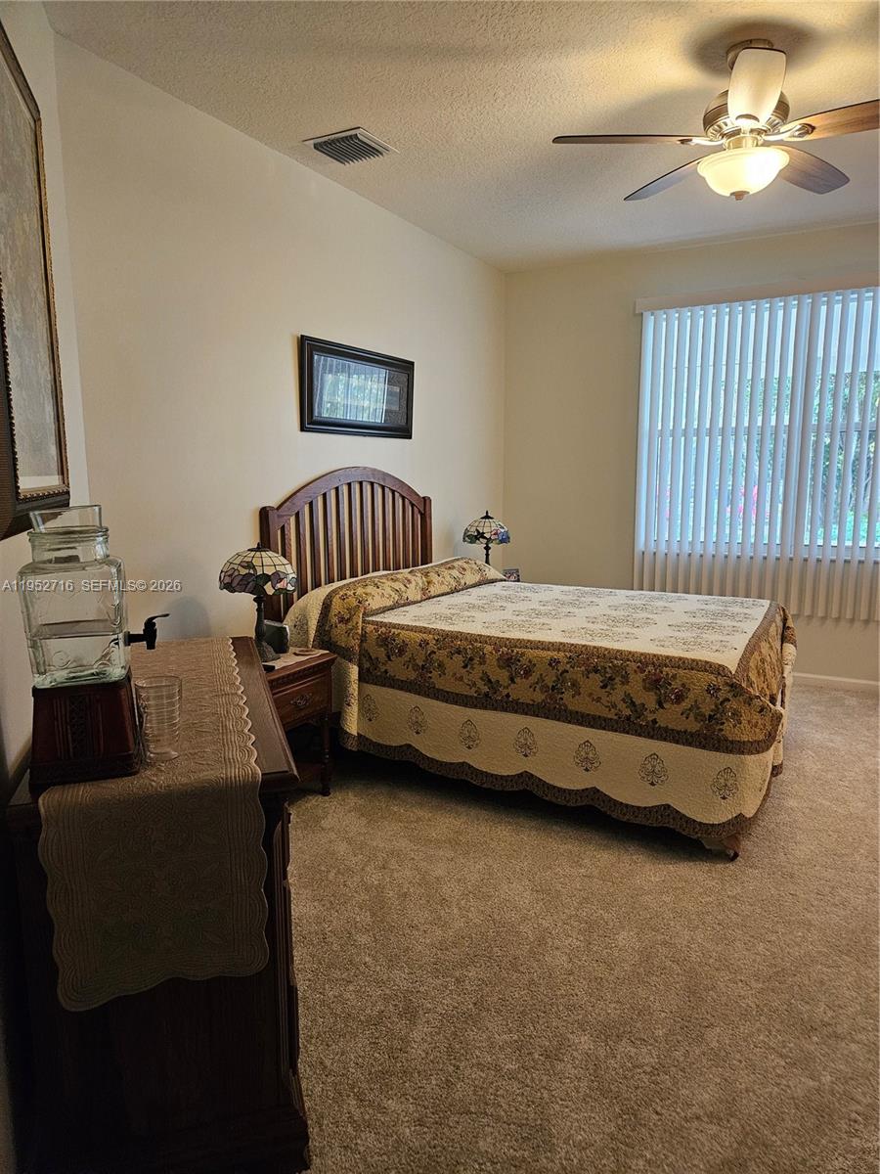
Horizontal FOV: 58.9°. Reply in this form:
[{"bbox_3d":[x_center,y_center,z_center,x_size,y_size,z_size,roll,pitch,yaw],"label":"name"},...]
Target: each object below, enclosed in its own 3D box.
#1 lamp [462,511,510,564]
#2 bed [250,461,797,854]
[{"bbox_3d":[0.322,-0.289,5.396,0.325,0.470,0.325,0,9,0],"label":"lamp"},{"bbox_3d":[0.490,0.142,3.803,2.170,1.430,1.610,5,10,28],"label":"bed"}]

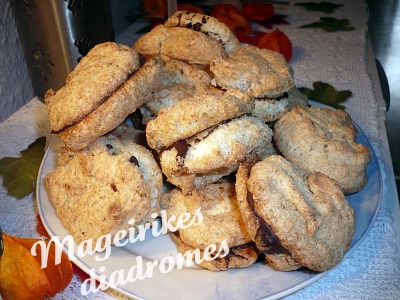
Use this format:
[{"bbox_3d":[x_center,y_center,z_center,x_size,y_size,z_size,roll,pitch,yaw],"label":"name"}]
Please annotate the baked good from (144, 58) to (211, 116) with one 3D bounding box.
[{"bbox_3d":[-0.017,-0.040,0.296,0.070,0.036,0.066,-6,46,6],"label":"baked good"}]

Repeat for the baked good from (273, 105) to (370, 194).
[{"bbox_3d":[0.081,0.000,0.271,0.071,0.036,0.065,37,44,11],"label":"baked good"}]

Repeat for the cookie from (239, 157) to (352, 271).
[{"bbox_3d":[0.052,0.034,0.218,0.070,0.035,0.066,34,42,-13],"label":"cookie"}]

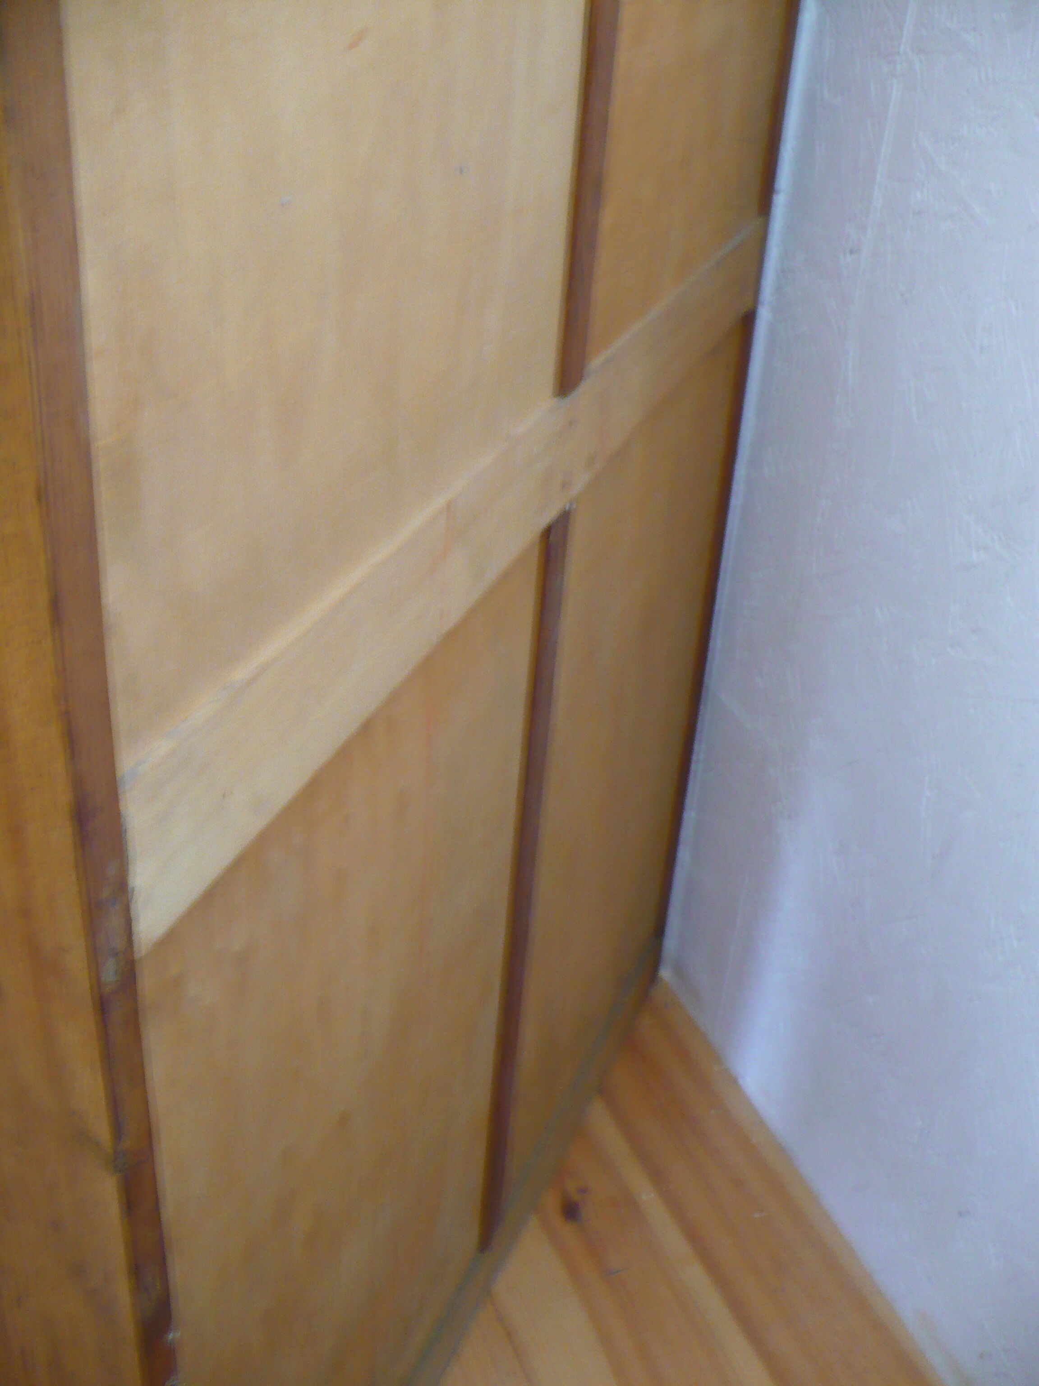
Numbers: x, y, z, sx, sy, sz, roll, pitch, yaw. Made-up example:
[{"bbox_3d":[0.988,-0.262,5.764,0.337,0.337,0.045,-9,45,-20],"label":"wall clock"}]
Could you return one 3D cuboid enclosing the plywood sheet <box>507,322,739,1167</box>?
[{"bbox_3d":[0.082,0.072,1.291,0.020,0.698,0.402,16,35,17],"label":"plywood sheet"}]

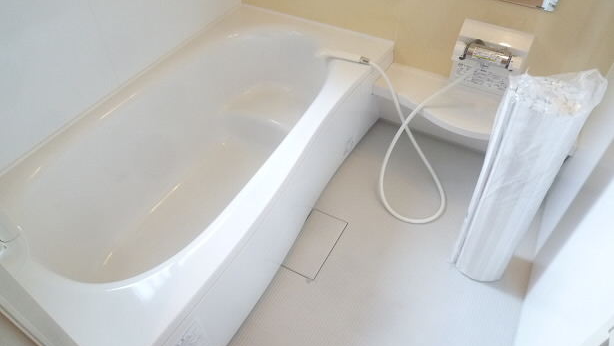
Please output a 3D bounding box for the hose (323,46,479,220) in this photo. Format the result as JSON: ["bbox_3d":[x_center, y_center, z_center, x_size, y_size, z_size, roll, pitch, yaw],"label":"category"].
[{"bbox_3d":[0.309,-0.186,1.747,0.650,0.460,0.460,22,51,20],"label":"hose"}]

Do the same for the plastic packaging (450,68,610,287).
[{"bbox_3d":[0.627,0.052,1.304,0.190,0.760,0.175,20,48,22],"label":"plastic packaging"}]

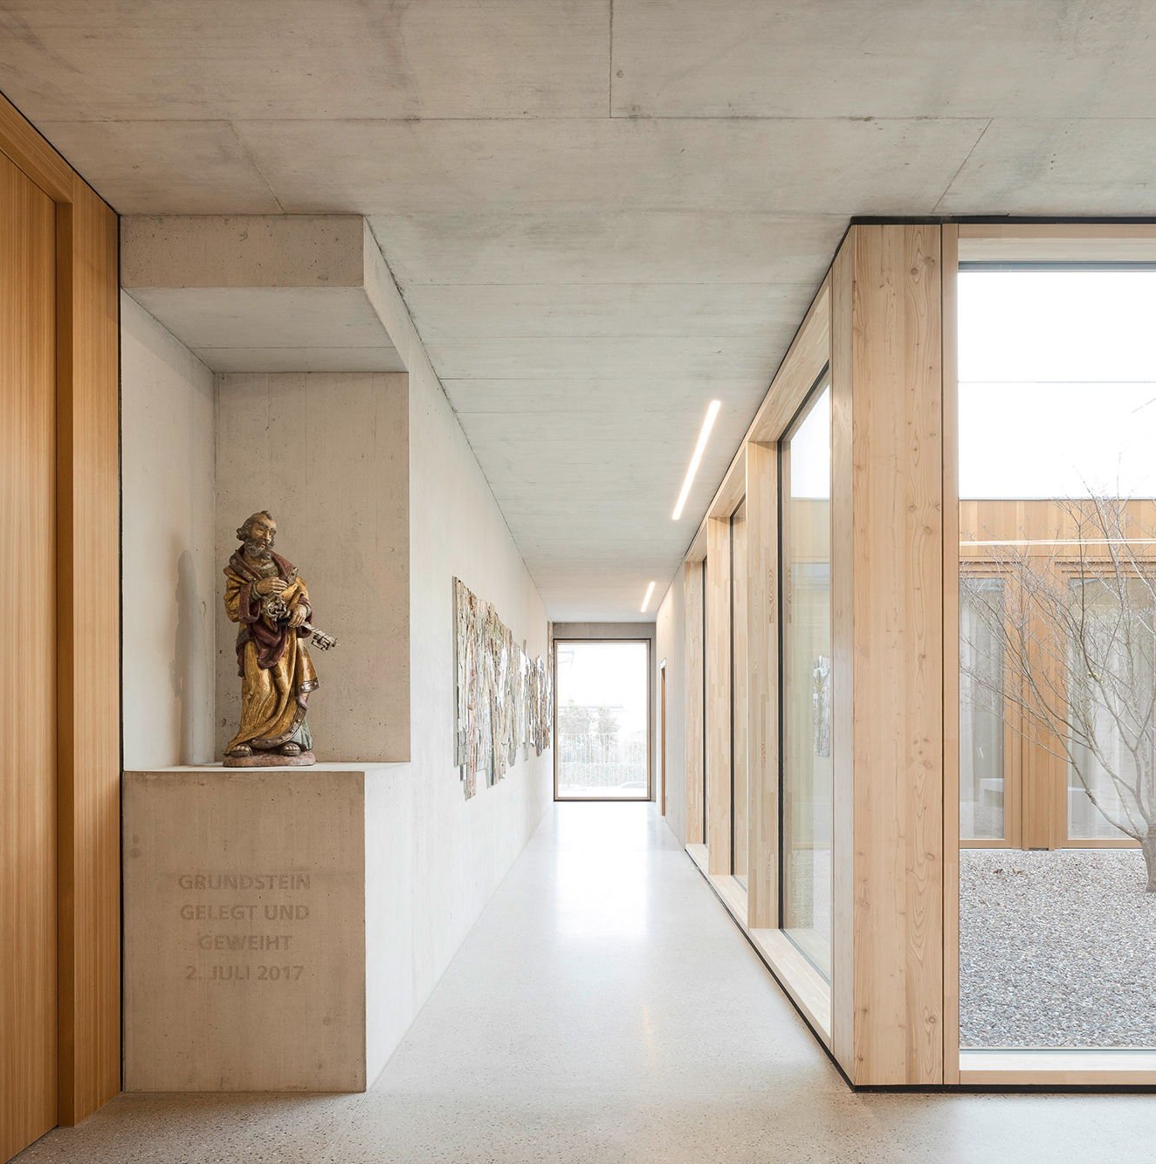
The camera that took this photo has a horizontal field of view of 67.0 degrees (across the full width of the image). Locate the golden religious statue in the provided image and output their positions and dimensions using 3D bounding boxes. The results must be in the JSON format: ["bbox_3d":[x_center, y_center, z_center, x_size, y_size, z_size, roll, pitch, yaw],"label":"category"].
[{"bbox_3d":[-1.110,0.206,3.220,0.420,0.930,0.290,2,-5,-21],"label":"golden religious statue"}]

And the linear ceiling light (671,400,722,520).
[{"bbox_3d":[0.734,-0.719,5.638,0.055,0.050,2.542,0,-9,2],"label":"linear ceiling light"}]

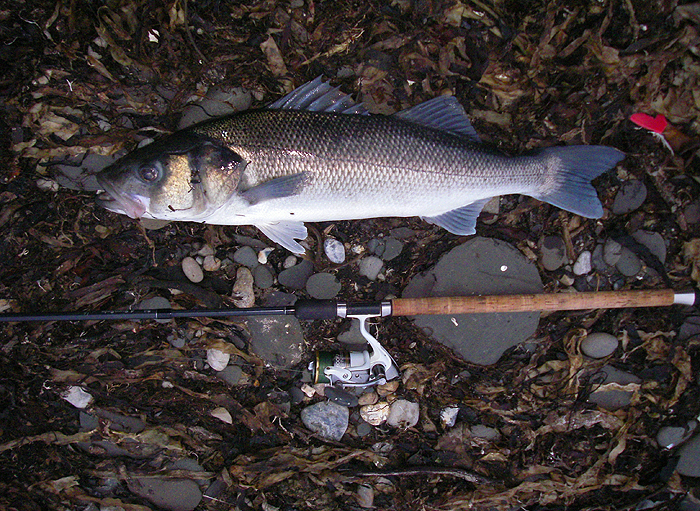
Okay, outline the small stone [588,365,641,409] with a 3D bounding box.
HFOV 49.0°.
[{"bbox_3d":[0.353,0.176,1.022,0.070,0.025,0.056,11,79,2],"label":"small stone"}]

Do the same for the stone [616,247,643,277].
[{"bbox_3d":[0.382,0.009,1.053,0.034,0.019,0.040,-25,79,-5],"label":"stone"}]

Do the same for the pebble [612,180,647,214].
[{"bbox_3d":[0.381,-0.078,1.046,0.033,0.015,0.059,42,82,8],"label":"pebble"}]

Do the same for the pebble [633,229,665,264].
[{"bbox_3d":[0.389,-0.009,1.004,0.033,0.018,0.055,-39,81,-8],"label":"pebble"}]

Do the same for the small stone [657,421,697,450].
[{"bbox_3d":[0.404,0.225,0.954,0.048,0.018,0.030,-17,79,-4],"label":"small stone"}]

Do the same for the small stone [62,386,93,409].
[{"bbox_3d":[-0.361,0.188,1.015,0.040,0.016,0.026,24,79,5],"label":"small stone"}]

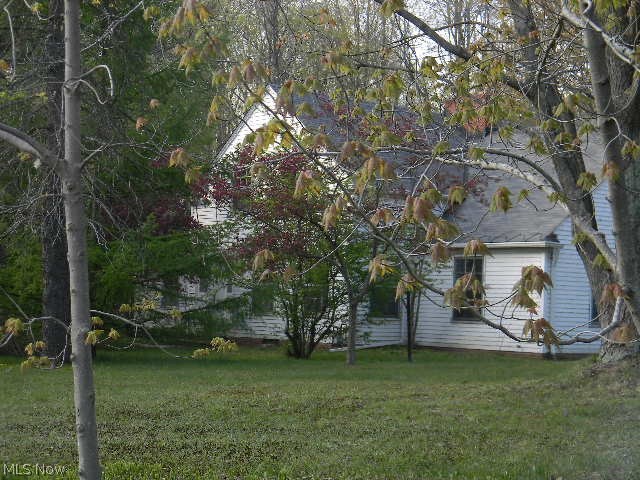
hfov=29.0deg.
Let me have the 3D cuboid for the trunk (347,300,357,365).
[{"bbox_3d":[0.621,1.807,24.200,0.170,1.260,0.170,2,-3,0],"label":"trunk"}]

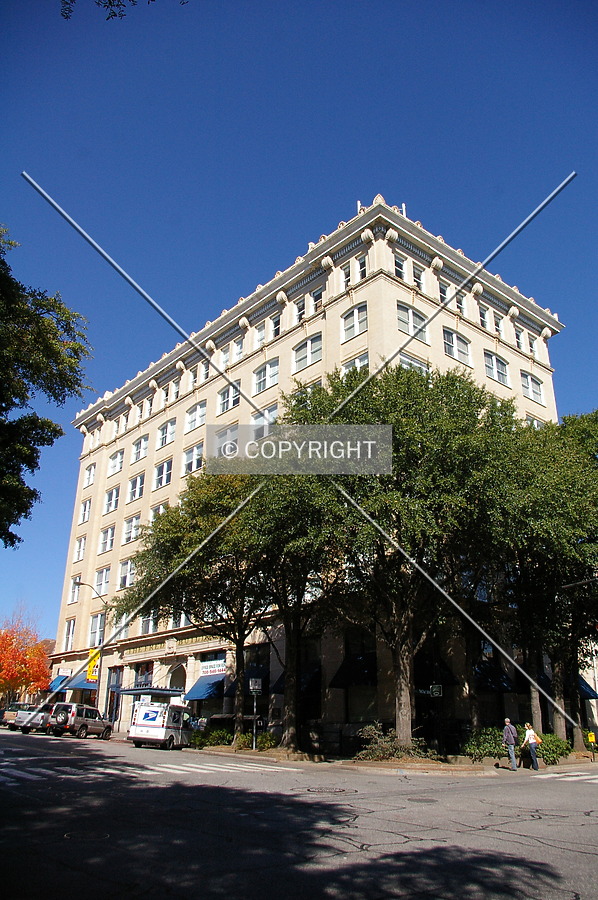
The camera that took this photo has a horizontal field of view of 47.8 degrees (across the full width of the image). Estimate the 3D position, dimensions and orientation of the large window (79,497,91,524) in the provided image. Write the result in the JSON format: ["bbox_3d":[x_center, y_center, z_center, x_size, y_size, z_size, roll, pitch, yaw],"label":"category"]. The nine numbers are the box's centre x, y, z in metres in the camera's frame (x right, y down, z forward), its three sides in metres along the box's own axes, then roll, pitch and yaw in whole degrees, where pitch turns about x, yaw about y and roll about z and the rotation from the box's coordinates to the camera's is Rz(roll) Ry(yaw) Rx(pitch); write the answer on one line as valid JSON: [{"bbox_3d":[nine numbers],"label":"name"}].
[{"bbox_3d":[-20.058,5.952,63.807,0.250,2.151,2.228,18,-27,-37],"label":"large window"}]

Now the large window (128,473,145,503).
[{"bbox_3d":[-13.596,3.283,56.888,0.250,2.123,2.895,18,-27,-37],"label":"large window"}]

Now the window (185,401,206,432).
[{"bbox_3d":[-8.046,-2.612,53.076,0.200,2.380,2.780,20,-30,-38],"label":"window"}]

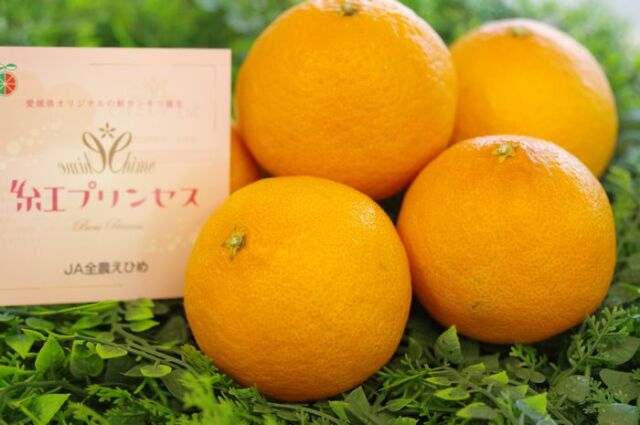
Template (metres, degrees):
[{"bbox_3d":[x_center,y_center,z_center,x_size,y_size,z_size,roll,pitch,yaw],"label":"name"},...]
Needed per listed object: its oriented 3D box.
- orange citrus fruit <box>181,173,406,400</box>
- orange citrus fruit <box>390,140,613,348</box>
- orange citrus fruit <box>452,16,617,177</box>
[{"bbox_3d":[-0.008,0.027,0.469,0.080,0.074,0.080,-51,35,0],"label":"orange citrus fruit"},{"bbox_3d":[0.068,0.010,0.486,0.080,0.074,0.080,0,30,0],"label":"orange citrus fruit"},{"bbox_3d":[0.083,-0.040,0.555,0.081,0.076,0.081,-5,31,0],"label":"orange citrus fruit"}]

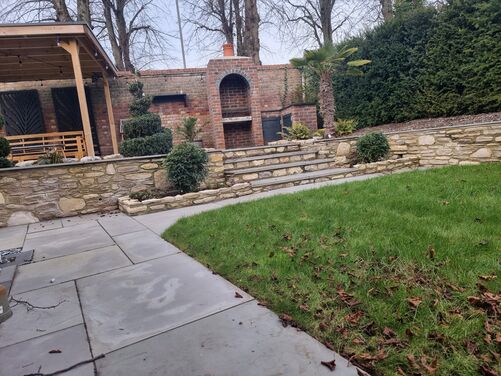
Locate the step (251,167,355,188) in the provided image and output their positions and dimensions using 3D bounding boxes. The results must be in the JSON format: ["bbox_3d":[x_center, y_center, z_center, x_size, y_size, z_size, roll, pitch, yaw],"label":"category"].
[{"bbox_3d":[1.052,-0.173,6.812,2.425,0.160,0.400,-9,9,-24],"label":"step"}]

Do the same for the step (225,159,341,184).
[{"bbox_3d":[0.644,-0.351,7.033,2.503,0.200,0.400,-9,9,-24],"label":"step"}]

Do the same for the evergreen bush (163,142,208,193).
[{"bbox_3d":[-1.065,-0.336,5.693,0.740,0.800,0.720,-9,9,-24],"label":"evergreen bush"}]

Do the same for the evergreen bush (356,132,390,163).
[{"bbox_3d":[2.783,-0.916,7.860,0.740,0.660,0.720,-9,9,-24],"label":"evergreen bush"}]

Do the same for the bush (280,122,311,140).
[{"bbox_3d":[1.062,-1.334,8.200,0.680,0.450,0.650,-5,8,1],"label":"bush"}]

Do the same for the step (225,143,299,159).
[{"bbox_3d":[0.208,-0.802,7.643,1.892,0.200,0.400,-9,9,-24],"label":"step"}]

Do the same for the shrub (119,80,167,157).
[{"bbox_3d":[-1.945,-1.209,6.314,0.950,1.420,0.950,-9,9,-24],"label":"shrub"}]

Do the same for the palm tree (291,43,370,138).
[{"bbox_3d":[1.931,-2.354,8.386,1.850,2.320,1.850,-9,9,-24],"label":"palm tree"}]

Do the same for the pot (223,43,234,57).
[{"bbox_3d":[-0.566,-3.602,9.067,0.300,0.350,0.300,-5,8,1],"label":"pot"}]

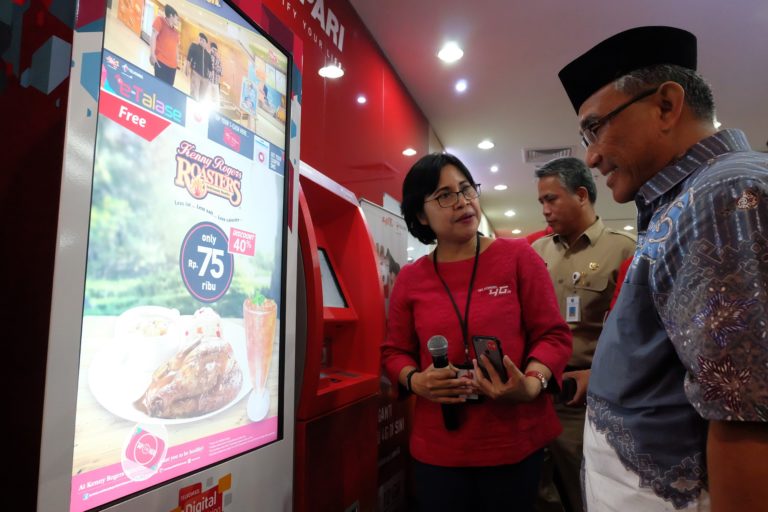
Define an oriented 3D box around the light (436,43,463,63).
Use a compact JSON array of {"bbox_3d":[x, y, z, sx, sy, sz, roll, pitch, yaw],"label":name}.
[{"bbox_3d":[0.441,-1.356,3.420,0.165,0.060,0.165,0,-6,0],"label":"light"}]

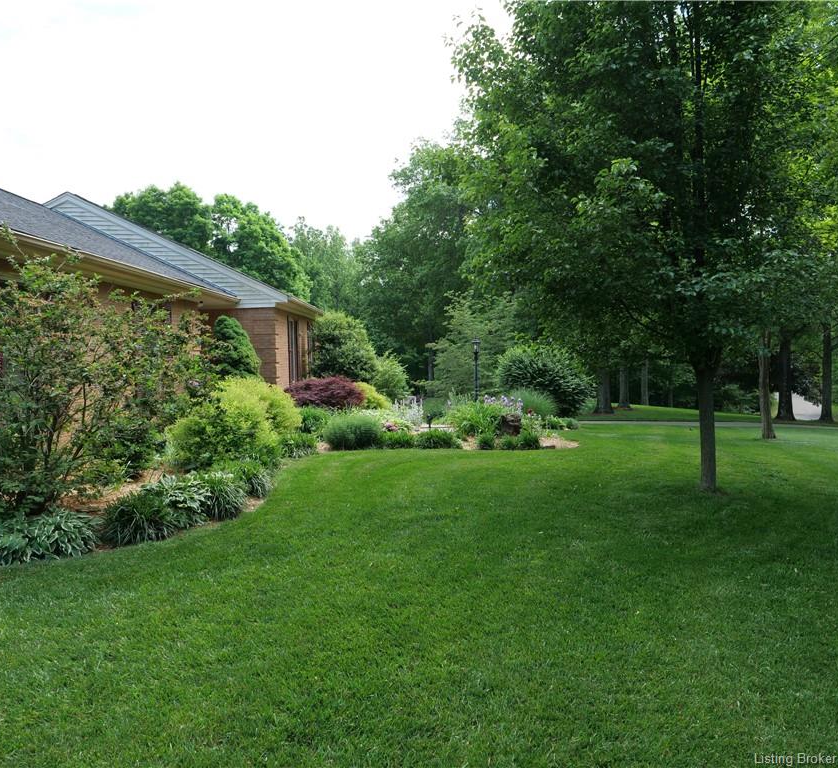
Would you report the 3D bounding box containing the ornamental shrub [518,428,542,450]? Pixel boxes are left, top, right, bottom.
[{"bbox_3d":[1.794,0.889,11.410,0.410,0.348,0.380,-1,3,0],"label":"ornamental shrub"}]

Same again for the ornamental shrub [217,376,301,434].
[{"bbox_3d":[-2.419,0.521,10.700,1.300,1.150,1.250,0,3,0],"label":"ornamental shrub"}]

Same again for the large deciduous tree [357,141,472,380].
[{"bbox_3d":[0.629,-6.747,41.716,8.600,14.886,8.000,-1,3,0],"label":"large deciduous tree"}]

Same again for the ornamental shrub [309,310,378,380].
[{"bbox_3d":[-2.025,-0.611,19.300,1.900,2.650,1.900,0,3,0],"label":"ornamental shrub"}]

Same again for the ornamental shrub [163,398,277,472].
[{"bbox_3d":[-2.834,0.686,10.244,1.480,1.013,1.300,-1,3,0],"label":"ornamental shrub"}]

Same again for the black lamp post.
[{"bbox_3d":[1.417,-0.168,17.200,0.220,1.950,0.220,0,3,0],"label":"black lamp post"}]

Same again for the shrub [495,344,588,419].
[{"bbox_3d":[3.134,-0.068,17.822,2.400,1.844,2.200,-1,3,0],"label":"shrub"}]

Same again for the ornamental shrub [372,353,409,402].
[{"bbox_3d":[-0.735,0.009,18.300,1.050,1.500,1.050,0,3,0],"label":"ornamental shrub"}]

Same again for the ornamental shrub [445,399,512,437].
[{"bbox_3d":[1.148,0.613,13.700,1.250,0.700,1.050,0,3,0],"label":"ornamental shrub"}]

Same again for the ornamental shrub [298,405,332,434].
[{"bbox_3d":[-1.887,0.723,12.700,0.650,0.570,0.620,0,3,0],"label":"ornamental shrub"}]

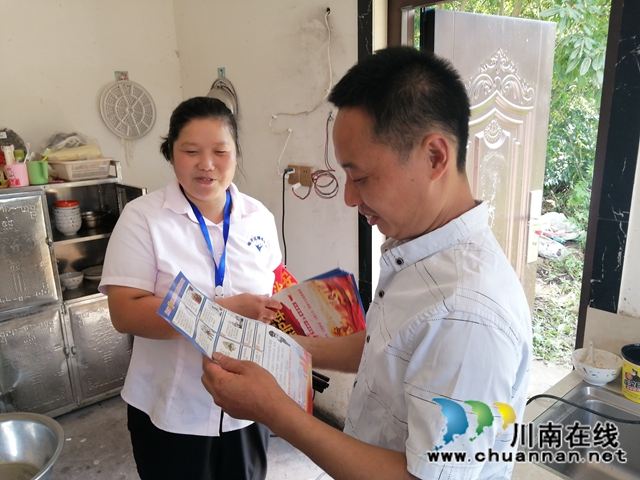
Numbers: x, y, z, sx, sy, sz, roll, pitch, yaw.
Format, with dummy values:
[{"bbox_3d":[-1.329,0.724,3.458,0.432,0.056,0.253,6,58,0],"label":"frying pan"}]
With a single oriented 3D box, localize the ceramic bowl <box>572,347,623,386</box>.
[{"bbox_3d":[0.748,0.351,1.357,0.124,0.065,0.124,-1,14,0],"label":"ceramic bowl"}]

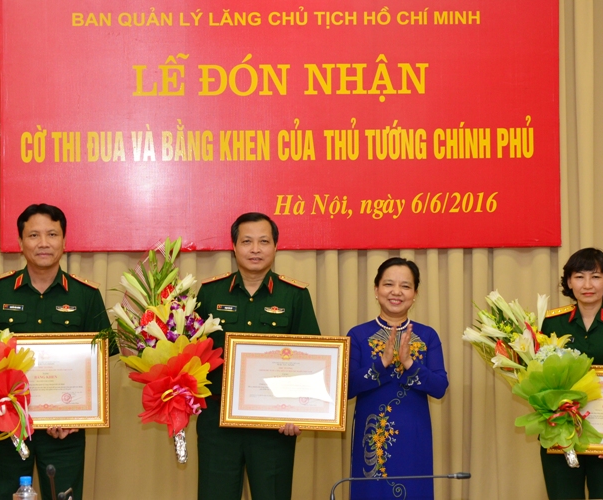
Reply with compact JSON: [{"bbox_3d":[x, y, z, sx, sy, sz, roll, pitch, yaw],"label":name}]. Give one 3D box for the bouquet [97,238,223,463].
[{"bbox_3d":[-0.548,0.393,5.050,0.480,0.870,0.320,-4,2,3],"label":"bouquet"}]

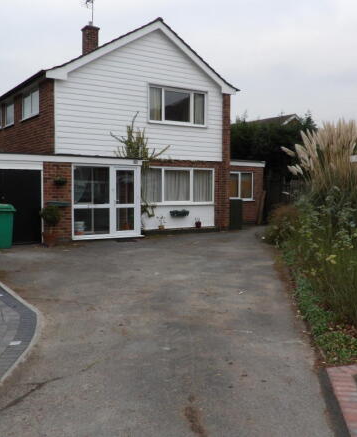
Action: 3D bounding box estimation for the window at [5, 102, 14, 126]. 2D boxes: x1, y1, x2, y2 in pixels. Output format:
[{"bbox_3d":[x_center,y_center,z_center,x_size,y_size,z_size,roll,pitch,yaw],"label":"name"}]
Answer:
[{"bbox_3d":[-6.295,-3.823,17.669,0.102,0.765,1.305,-2,5,-33],"label":"window"}]

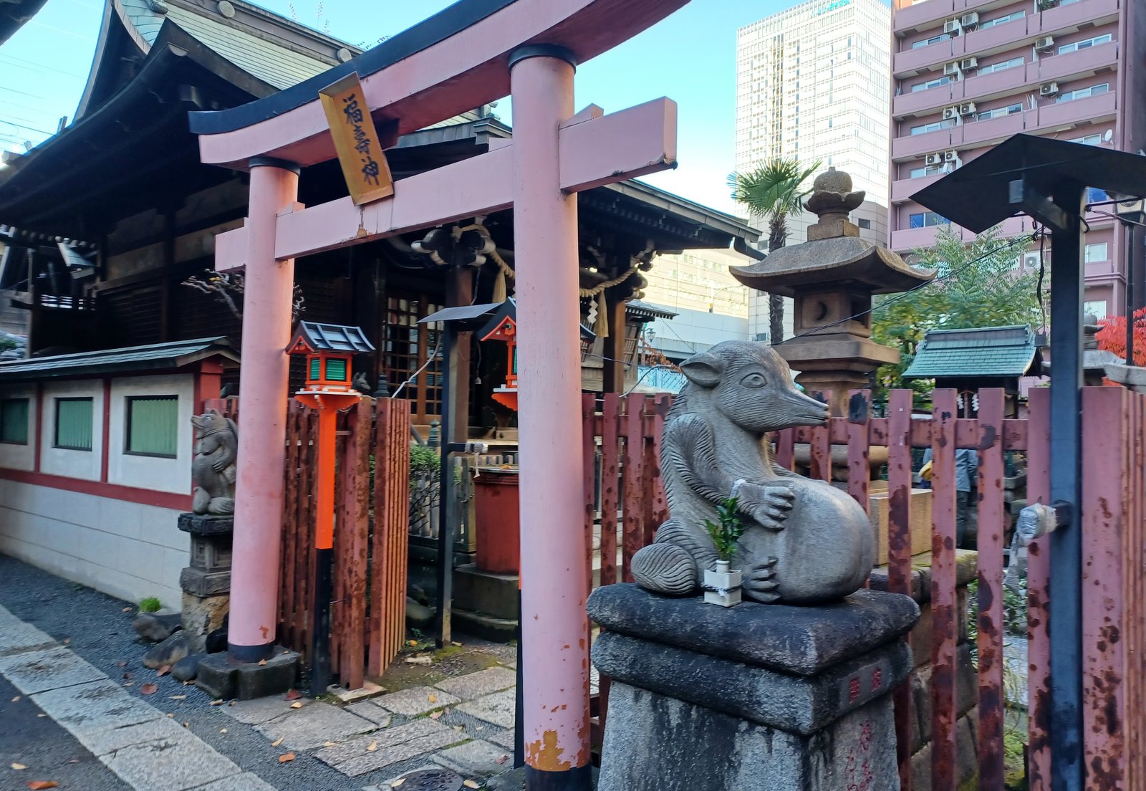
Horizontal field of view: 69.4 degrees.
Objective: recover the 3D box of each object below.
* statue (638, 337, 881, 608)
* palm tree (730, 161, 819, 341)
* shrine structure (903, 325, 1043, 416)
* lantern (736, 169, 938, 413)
[{"bbox_3d":[0.552,0.215,2.520,0.680,0.770,0.480,0,-3,33],"label":"statue"},{"bbox_3d":[3.171,-0.852,13.000,1.500,5.770,1.500,-1,-3,41],"label":"palm tree"},{"bbox_3d":[5.722,0.075,11.900,1.610,2.160,0.990,-1,-3,41],"label":"shrine structure"},{"bbox_3d":[1.221,-0.173,3.900,0.700,1.790,0.700,-1,-3,41],"label":"lantern"}]

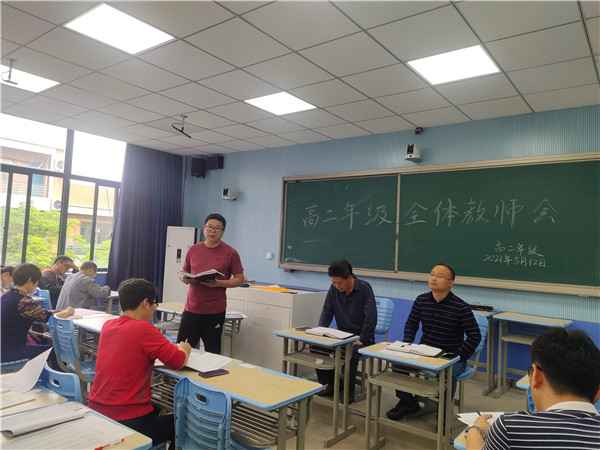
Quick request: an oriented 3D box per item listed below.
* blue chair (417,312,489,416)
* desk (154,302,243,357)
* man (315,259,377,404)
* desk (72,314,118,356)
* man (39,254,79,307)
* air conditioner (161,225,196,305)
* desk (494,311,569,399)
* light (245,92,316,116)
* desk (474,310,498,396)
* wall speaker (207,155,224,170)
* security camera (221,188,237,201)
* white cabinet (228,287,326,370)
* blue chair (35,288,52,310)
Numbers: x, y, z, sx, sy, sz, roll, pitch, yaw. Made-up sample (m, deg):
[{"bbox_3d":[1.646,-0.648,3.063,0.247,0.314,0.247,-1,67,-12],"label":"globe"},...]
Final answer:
[{"bbox_3d":[1.156,1.118,3.384,0.420,0.810,0.550,1,-4,41],"label":"blue chair"},{"bbox_3d":[-1.112,1.264,4.461,1.190,0.770,0.460,1,-3,38],"label":"desk"},{"bbox_3d":[0.454,0.917,4.009,0.520,1.200,0.660,2,-3,26],"label":"man"},{"bbox_3d":[-1.615,1.193,3.648,0.610,0.720,0.440,1,-3,38],"label":"desk"},{"bbox_3d":[-3.080,0.991,5.462,0.550,1.200,0.800,1,-3,38],"label":"man"},{"bbox_3d":[-1.970,0.878,7.123,0.480,1.700,0.360,3,-3,-7],"label":"air conditioner"},{"bbox_3d":[2.140,1.246,4.008,0.610,0.770,0.430,1,-3,33],"label":"desk"},{"bbox_3d":[-0.191,-1.272,4.536,0.590,0.040,0.590,1,-3,38],"label":"light"},{"bbox_3d":[1.636,1.228,4.371,0.610,0.740,0.440,1,-3,38],"label":"desk"},{"bbox_3d":[-1.396,-1.023,7.154,0.270,0.200,0.180,1,-3,38],"label":"wall speaker"},{"bbox_3d":[-1.110,-0.485,6.835,0.170,0.190,0.300,2,-3,27],"label":"security camera"},{"bbox_3d":[-0.358,1.107,4.761,1.200,0.820,0.620,1,-3,40],"label":"white cabinet"},{"bbox_3d":[-2.796,1.156,5.048,0.420,0.850,0.520,1,-3,38],"label":"blue chair"}]

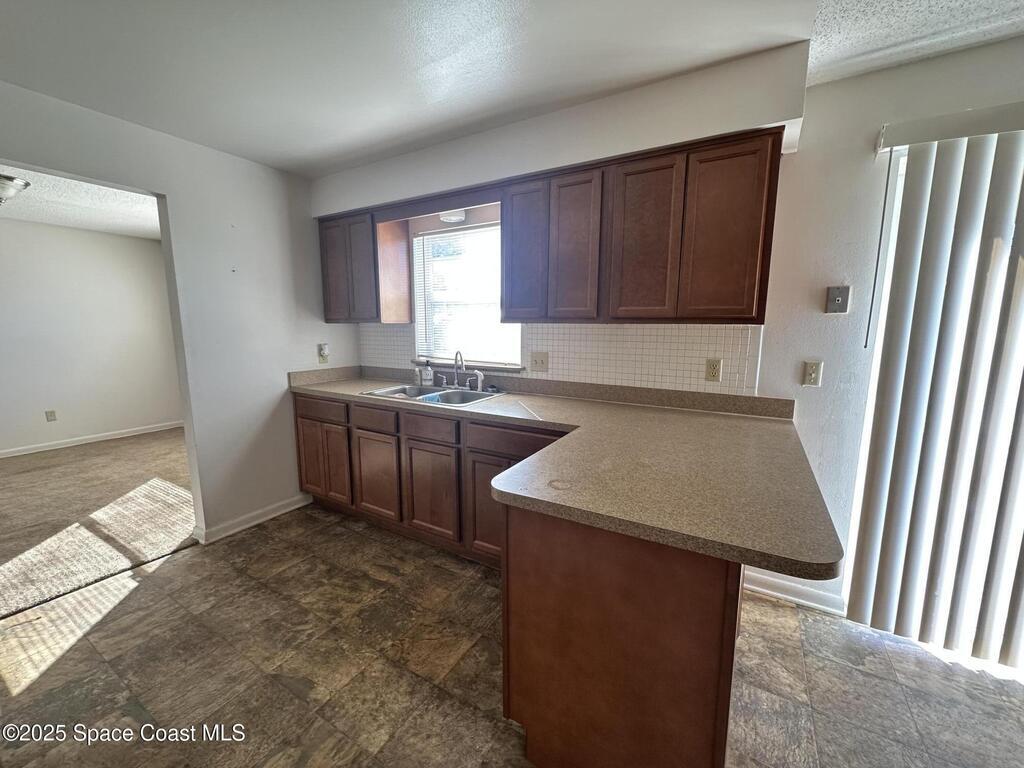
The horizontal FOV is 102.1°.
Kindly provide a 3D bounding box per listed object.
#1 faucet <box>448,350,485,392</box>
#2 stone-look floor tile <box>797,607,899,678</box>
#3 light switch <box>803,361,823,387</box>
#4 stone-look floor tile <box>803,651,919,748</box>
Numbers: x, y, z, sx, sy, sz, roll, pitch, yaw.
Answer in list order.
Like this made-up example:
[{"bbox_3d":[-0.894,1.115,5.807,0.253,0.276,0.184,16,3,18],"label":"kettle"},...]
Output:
[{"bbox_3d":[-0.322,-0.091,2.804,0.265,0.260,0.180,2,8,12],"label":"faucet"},{"bbox_3d":[1.429,1.125,1.795,0.305,0.008,0.305,5,9,30],"label":"stone-look floor tile"},{"bbox_3d":[1.388,-0.044,1.912,0.072,0.116,0.010,5,9,30],"label":"light switch"},{"bbox_3d":[1.283,1.160,1.550,0.300,0.008,0.300,5,9,30],"label":"stone-look floor tile"}]

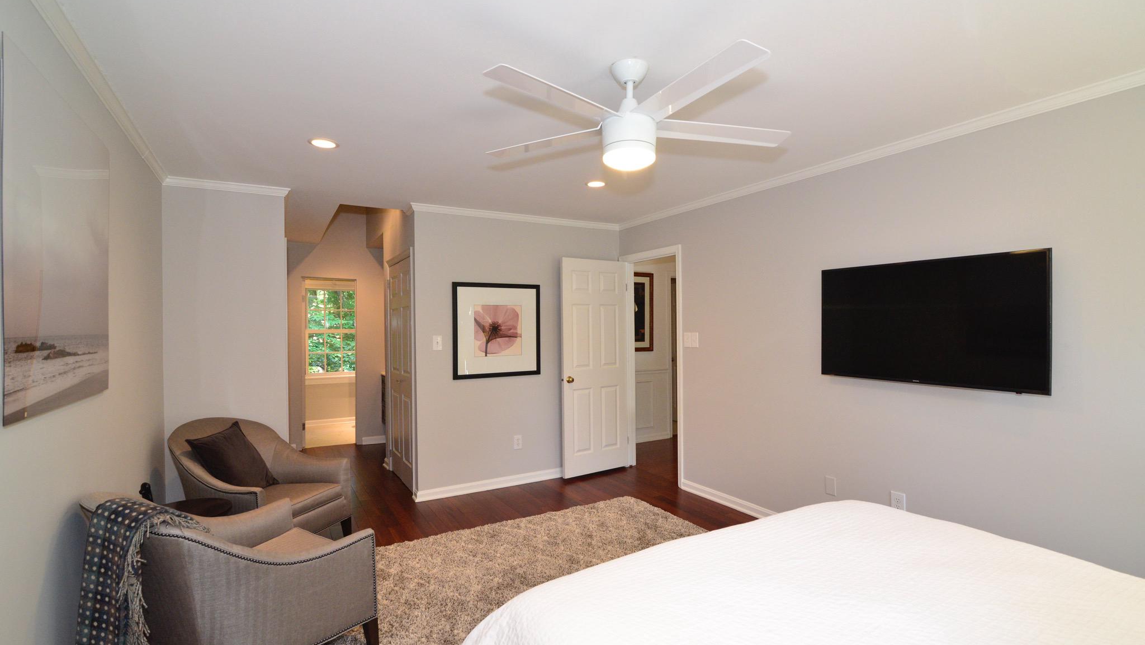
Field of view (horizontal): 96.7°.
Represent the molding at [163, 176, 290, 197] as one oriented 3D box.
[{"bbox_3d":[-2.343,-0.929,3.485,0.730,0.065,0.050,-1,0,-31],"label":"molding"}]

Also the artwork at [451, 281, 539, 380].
[{"bbox_3d":[-0.650,0.071,4.477,0.820,0.810,0.030,-1,0,-31],"label":"artwork"}]

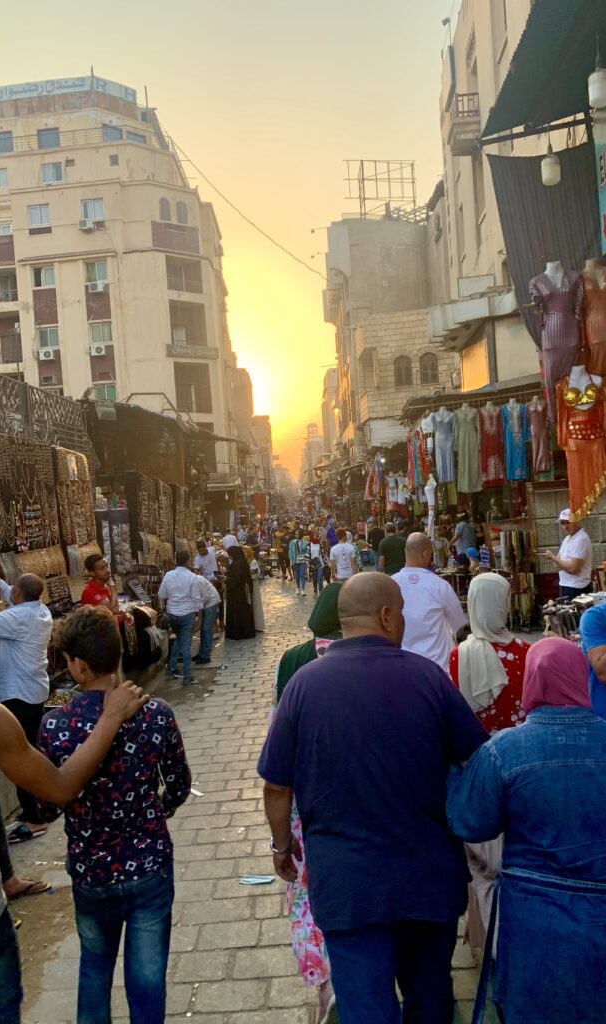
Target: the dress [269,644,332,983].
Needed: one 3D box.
[{"bbox_3d":[0.113,1.071,2.750,0.480,1.260,0.350,-4,1,-1],"label":"dress"}]

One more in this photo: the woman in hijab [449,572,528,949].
[{"bbox_3d":[0.860,1.090,3.400,0.460,1.600,0.350,-4,1,0],"label":"woman in hijab"}]

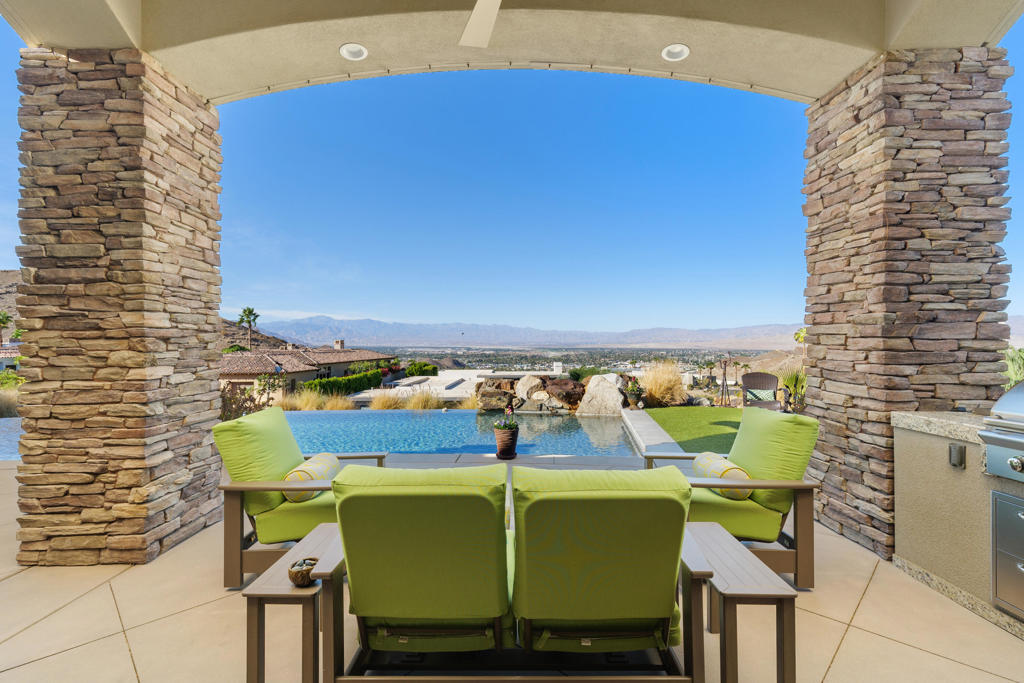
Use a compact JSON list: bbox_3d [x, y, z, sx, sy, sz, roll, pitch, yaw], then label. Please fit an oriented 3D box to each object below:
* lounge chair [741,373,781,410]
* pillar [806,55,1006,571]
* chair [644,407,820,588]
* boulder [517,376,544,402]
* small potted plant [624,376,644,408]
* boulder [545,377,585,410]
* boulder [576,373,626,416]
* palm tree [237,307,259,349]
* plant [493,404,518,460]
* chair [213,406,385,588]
[{"bbox_3d":[4.050,0.960,7.400,0.660,0.880,0.680,0,0,22],"label":"lounge chair"},{"bbox_3d":[2.780,-0.240,3.260,0.850,3.260,0.700,0,0,0],"label":"pillar"},{"bbox_3d":[1.400,0.955,2.980,0.870,0.890,0.780,0,0,3],"label":"chair"},{"bbox_3d":[0.410,1.010,10.000,0.610,0.570,0.500,0,0,0],"label":"boulder"},{"bbox_3d":[2.530,1.040,9.400,0.430,0.730,0.430,0,0,0],"label":"small potted plant"},{"bbox_3d":[1.130,1.140,9.800,0.870,0.690,0.680,0,0,0],"label":"boulder"},{"bbox_3d":[1.850,1.070,9.400,1.000,0.880,0.750,0,0,0],"label":"boulder"},{"bbox_3d":[-40.700,-1.400,70.000,3.400,8.000,3.400,0,0,0],"label":"palm tree"},{"bbox_3d":[-0.070,1.080,5.450,0.300,0.660,0.300,0,0,0],"label":"plant"},{"bbox_3d":[-1.360,0.955,2.980,0.870,0.890,0.780,0,0,-2],"label":"chair"}]

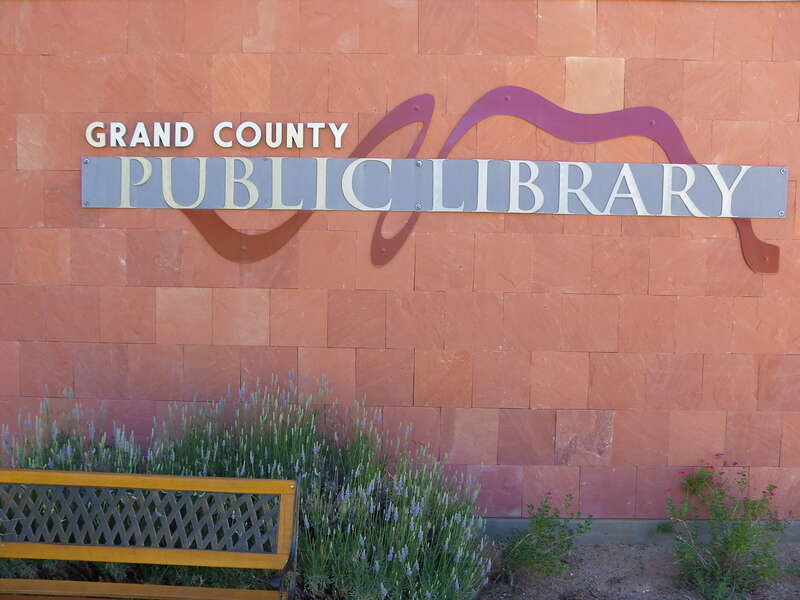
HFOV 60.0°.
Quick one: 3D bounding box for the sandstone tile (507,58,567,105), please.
[{"bbox_3d":[0.700,-1.098,3.570,0.304,0.304,0.030,1,4,1],"label":"sandstone tile"}]

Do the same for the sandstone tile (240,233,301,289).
[{"bbox_3d":[-0.683,-0.213,3.647,0.305,0.305,0.025,1,4,1],"label":"sandstone tile"}]

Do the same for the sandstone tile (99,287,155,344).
[{"bbox_3d":[-1.456,0.082,3.707,0.305,0.305,0.030,1,4,1],"label":"sandstone tile"}]

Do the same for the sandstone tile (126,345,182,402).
[{"bbox_3d":[-1.303,0.388,3.708,0.305,0.305,0.030,1,4,1],"label":"sandstone tile"}]

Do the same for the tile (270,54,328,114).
[{"bbox_3d":[-0.521,-1.125,3.616,0.305,0.305,0.030,1,3,0],"label":"tile"}]

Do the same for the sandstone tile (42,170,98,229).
[{"bbox_3d":[-1.743,-0.526,3.672,0.305,0.305,0.030,1,4,1],"label":"sandstone tile"}]

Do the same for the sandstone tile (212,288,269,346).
[{"bbox_3d":[-0.843,0.091,3.680,0.305,0.305,0.030,1,4,1],"label":"sandstone tile"}]

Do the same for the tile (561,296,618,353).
[{"bbox_3d":[0.993,0.122,3.650,0.305,0.305,0.030,1,4,1],"label":"tile"}]

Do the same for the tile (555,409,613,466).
[{"bbox_3d":[0.983,0.733,3.708,0.305,0.305,0.030,1,3,0],"label":"tile"}]

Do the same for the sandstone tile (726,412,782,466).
[{"bbox_3d":[1.870,0.737,3.683,0.304,0.304,0.030,1,4,1],"label":"sandstone tile"}]

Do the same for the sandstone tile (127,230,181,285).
[{"bbox_3d":[-1.294,-0.220,3.668,0.305,0.305,0.030,1,4,1],"label":"sandstone tile"}]

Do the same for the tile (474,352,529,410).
[{"bbox_3d":[0.539,0.421,3.694,0.305,0.305,0.030,1,3,0],"label":"tile"}]

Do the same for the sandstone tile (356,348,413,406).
[{"bbox_3d":[-0.082,0.410,3.691,0.304,0.304,0.030,1,4,1],"label":"sandstone tile"}]

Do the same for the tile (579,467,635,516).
[{"bbox_3d":[1.107,1.019,3.694,0.305,0.294,0.025,1,4,1],"label":"tile"}]

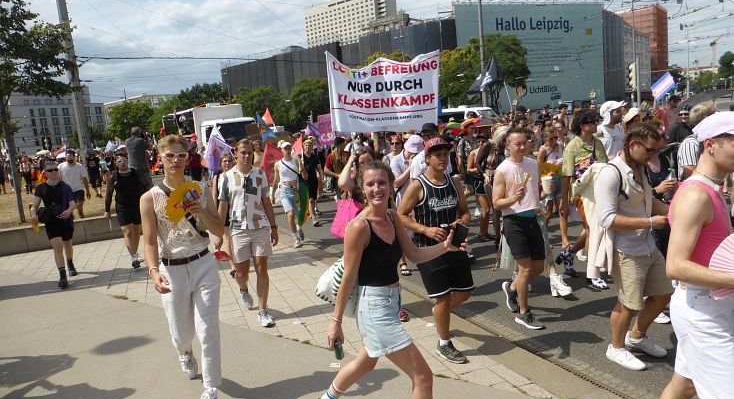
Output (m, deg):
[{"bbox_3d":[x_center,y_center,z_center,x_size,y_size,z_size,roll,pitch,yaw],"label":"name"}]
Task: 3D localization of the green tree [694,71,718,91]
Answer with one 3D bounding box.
[{"bbox_3d":[63.337,-19.745,95.538,5.000,8.700,5.000,-5,7,0],"label":"green tree"}]

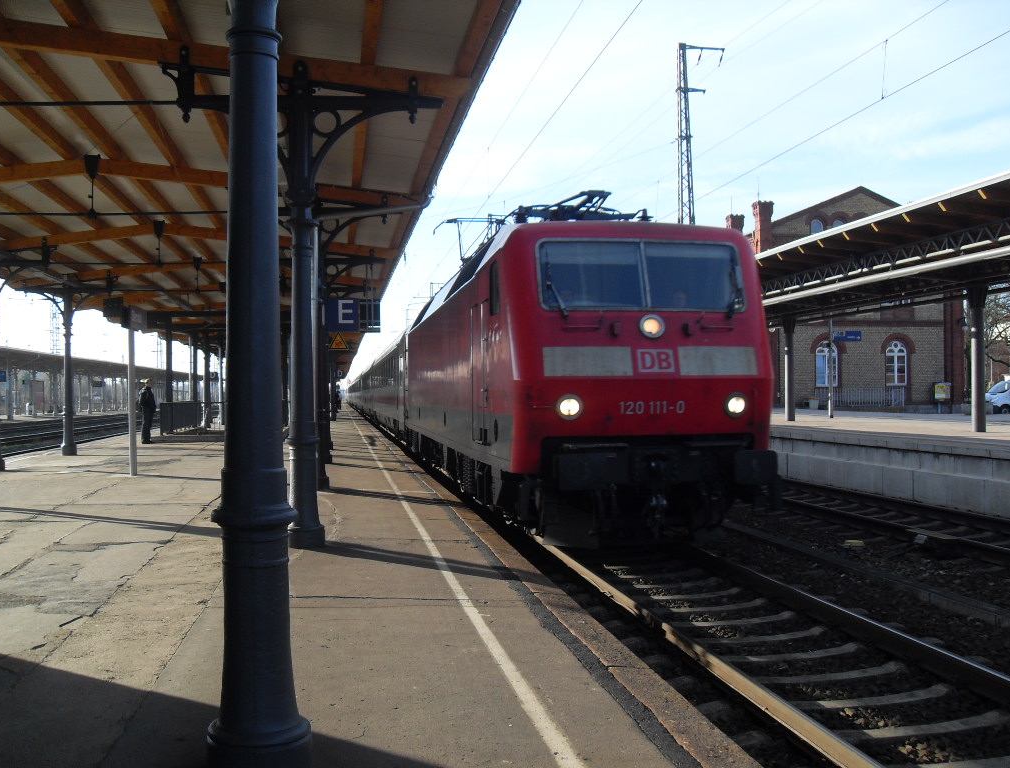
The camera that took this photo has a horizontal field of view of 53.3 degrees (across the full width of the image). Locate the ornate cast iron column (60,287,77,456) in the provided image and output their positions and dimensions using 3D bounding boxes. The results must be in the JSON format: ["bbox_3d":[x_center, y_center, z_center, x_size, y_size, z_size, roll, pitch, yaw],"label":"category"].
[{"bbox_3d":[-10.401,-0.315,24.000,0.370,4.080,0.370,-1,-1,-9],"label":"ornate cast iron column"}]

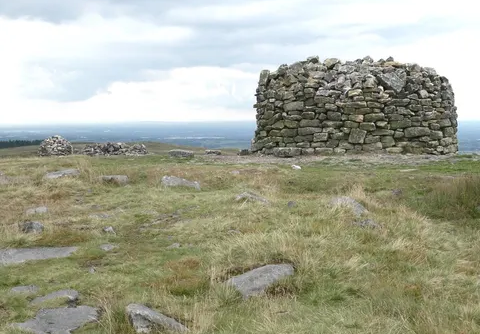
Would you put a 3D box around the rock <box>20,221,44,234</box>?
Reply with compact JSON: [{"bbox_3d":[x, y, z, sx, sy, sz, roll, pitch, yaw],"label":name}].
[{"bbox_3d":[-2.697,0.792,10.300,0.270,0.130,0.220,0,4,0],"label":"rock"}]

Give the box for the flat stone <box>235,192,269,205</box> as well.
[{"bbox_3d":[0.173,0.474,11.900,0.520,0.170,0.360,1,4,12],"label":"flat stone"}]

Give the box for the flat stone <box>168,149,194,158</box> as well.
[{"bbox_3d":[-1.599,-0.362,21.500,0.680,0.200,0.420,0,4,0],"label":"flat stone"}]

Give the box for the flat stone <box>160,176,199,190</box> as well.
[{"bbox_3d":[-1.024,0.267,13.600,0.660,0.200,0.380,1,4,15],"label":"flat stone"}]

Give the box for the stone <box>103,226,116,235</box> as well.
[{"bbox_3d":[-1.645,0.810,10.000,0.160,0.085,0.140,0,4,0],"label":"stone"}]

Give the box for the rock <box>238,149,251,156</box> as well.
[{"bbox_3d":[0.117,-0.378,20.600,0.310,0.160,0.250,0,4,0],"label":"rock"}]

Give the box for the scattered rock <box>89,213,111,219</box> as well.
[{"bbox_3d":[-1.884,0.664,10.600,0.290,0.060,0.240,0,4,0],"label":"scattered rock"}]

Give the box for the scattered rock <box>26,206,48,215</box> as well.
[{"bbox_3d":[-3.005,0.644,11.700,0.290,0.100,0.210,0,4,0],"label":"scattered rock"}]

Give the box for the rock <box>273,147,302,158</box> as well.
[{"bbox_3d":[1.135,-0.354,19.300,0.710,0.240,0.380,-1,4,-8],"label":"rock"}]

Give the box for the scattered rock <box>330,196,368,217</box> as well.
[{"bbox_3d":[1.613,0.585,11.700,0.520,0.220,0.400,0,4,0],"label":"scattered rock"}]

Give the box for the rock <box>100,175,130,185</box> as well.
[{"bbox_3d":[-2.404,0.260,15.200,0.500,0.160,0.330,0,4,0],"label":"rock"}]

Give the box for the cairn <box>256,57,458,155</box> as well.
[{"bbox_3d":[3.128,-1.714,21.500,5.500,2.580,5.300,0,4,0],"label":"cairn"}]

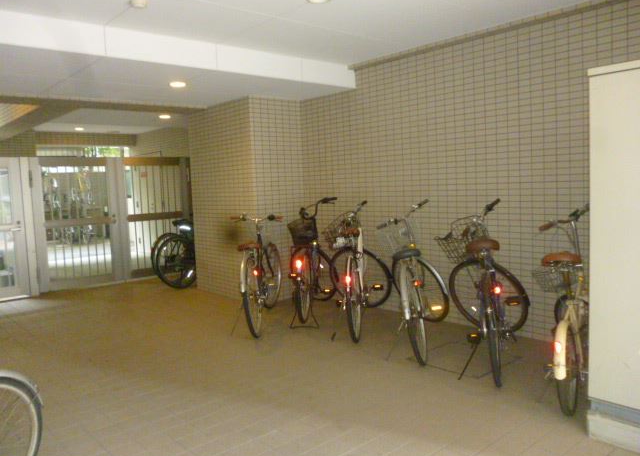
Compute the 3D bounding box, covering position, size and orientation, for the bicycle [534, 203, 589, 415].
[{"bbox_3d":[1.557,0.427,3.237,0.580,1.130,1.480,1,6,35],"label":"bicycle"}]

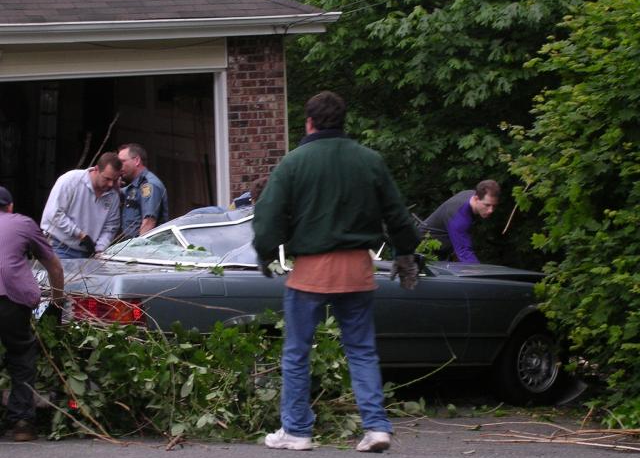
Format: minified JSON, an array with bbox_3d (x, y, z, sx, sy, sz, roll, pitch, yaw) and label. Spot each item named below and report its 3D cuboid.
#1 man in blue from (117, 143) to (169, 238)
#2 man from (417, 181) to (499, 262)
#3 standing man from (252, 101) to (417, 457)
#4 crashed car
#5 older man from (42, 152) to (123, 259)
[{"bbox_3d":[-1.230,0.280,14.800,0.420,1.740,0.520,-3,2,-44],"label":"man in blue"},{"bbox_3d":[1.000,0.410,15.900,0.720,1.500,0.540,-1,2,30],"label":"man"},{"bbox_3d":[0.090,0.210,10.500,0.760,1.770,0.450,-2,2,-16],"label":"standing man"},{"bbox_3d":[-0.070,0.500,14.450,4.650,1.330,1.800,2,1,-45],"label":"crashed car"},{"bbox_3d":[-1.600,0.310,14.350,0.600,1.660,0.560,0,2,44],"label":"older man"}]

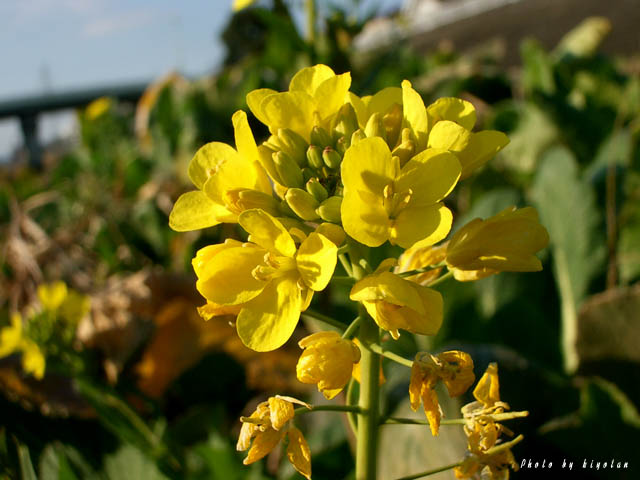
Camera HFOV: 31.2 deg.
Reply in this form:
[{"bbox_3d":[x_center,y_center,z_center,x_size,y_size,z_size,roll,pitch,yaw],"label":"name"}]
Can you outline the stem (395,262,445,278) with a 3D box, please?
[{"bbox_3d":[0.017,0.005,0.191,0.009,0.001,0.001,-16,0,6],"label":"stem"}]

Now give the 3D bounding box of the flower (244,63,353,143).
[{"bbox_3d":[-0.004,-0.023,0.197,0.018,0.012,0.011,1,-23,7],"label":"flower"}]

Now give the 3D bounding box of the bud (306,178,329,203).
[{"bbox_3d":[0.000,-0.008,0.186,0.003,0.005,0.003,-34,34,0],"label":"bud"}]

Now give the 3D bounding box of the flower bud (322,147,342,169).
[{"bbox_3d":[0.002,-0.014,0.199,0.003,0.004,0.003,-25,30,0],"label":"flower bud"}]

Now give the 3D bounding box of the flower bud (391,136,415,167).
[{"bbox_3d":[0.015,-0.015,0.203,0.003,0.006,0.003,31,15,0],"label":"flower bud"}]

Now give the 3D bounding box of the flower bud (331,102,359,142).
[{"bbox_3d":[0.004,-0.020,0.192,0.005,0.007,0.005,6,17,0],"label":"flower bud"}]

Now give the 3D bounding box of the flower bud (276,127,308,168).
[{"bbox_3d":[-0.005,-0.015,0.189,0.004,0.007,0.004,-37,27,0],"label":"flower bud"}]

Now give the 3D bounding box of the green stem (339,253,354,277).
[{"bbox_3d":[0.005,0.004,0.205,0.001,0.005,0.001,-27,15,0],"label":"green stem"}]

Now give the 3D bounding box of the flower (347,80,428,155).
[{"bbox_3d":[0.011,-0.021,0.195,0.015,0.013,0.012,-1,-23,-7],"label":"flower"}]

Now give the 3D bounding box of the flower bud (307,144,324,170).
[{"bbox_3d":[-0.001,-0.014,0.199,0.003,0.005,0.003,-19,30,0],"label":"flower bud"}]

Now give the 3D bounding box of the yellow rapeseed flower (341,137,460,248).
[{"bbox_3d":[0.013,-0.008,0.186,0.019,0.018,0.011,0,-20,-2],"label":"yellow rapeseed flower"}]

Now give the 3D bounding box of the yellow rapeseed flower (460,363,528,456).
[{"bbox_3d":[0.029,0.028,0.190,0.010,0.015,0.010,4,6,37],"label":"yellow rapeseed flower"}]

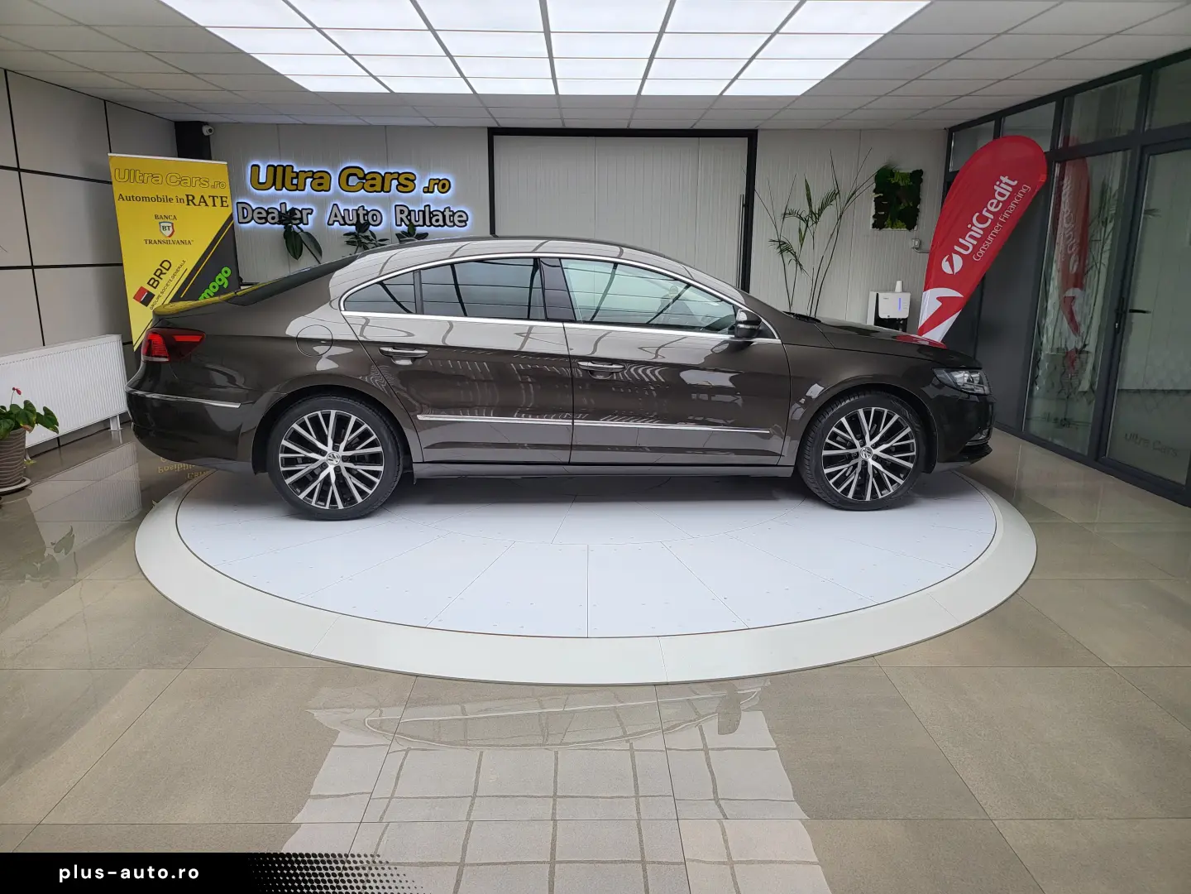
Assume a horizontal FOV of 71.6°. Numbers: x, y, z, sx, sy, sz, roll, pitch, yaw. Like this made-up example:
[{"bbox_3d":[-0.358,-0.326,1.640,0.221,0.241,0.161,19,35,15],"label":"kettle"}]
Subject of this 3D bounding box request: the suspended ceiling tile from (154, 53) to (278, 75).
[{"bbox_3d":[-2.369,-2.403,5.166,0.595,0.022,0.595,0,13,-1],"label":"suspended ceiling tile"}]

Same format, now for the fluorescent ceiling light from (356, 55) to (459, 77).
[{"bbox_3d":[-1.165,-2.404,5.162,0.597,0.045,0.597,0,14,-1],"label":"fluorescent ceiling light"}]

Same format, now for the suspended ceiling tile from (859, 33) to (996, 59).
[{"bbox_3d":[1.861,-2.276,4.685,0.600,0.025,0.600,0,13,-1],"label":"suspended ceiling tile"}]

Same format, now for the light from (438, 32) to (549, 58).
[{"bbox_3d":[-0.559,-2.264,4.604,0.600,0.040,0.600,0,13,-1],"label":"light"}]

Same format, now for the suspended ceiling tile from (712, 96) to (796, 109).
[{"bbox_3d":[1.223,-2.670,6.377,0.600,0.020,0.600,0,13,-1],"label":"suspended ceiling tile"}]

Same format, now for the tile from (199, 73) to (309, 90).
[{"bbox_3d":[-2.387,-2.559,5.795,0.600,0.025,0.600,0,13,-1],"label":"tile"}]

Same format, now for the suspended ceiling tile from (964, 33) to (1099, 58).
[{"bbox_3d":[2.438,-2.252,4.639,0.600,0.020,0.600,0,13,-1],"label":"suspended ceiling tile"}]

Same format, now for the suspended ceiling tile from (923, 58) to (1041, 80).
[{"bbox_3d":[2.430,-2.386,5.219,0.595,0.022,0.595,0,13,-1],"label":"suspended ceiling tile"}]

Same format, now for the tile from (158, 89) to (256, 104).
[{"bbox_3d":[-2.981,-2.677,6.306,0.595,0.022,0.595,0,13,-1],"label":"tile"}]

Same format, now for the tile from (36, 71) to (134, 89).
[{"bbox_3d":[-3.534,-2.544,5.716,0.519,0.030,0.597,0,14,-1],"label":"tile"}]

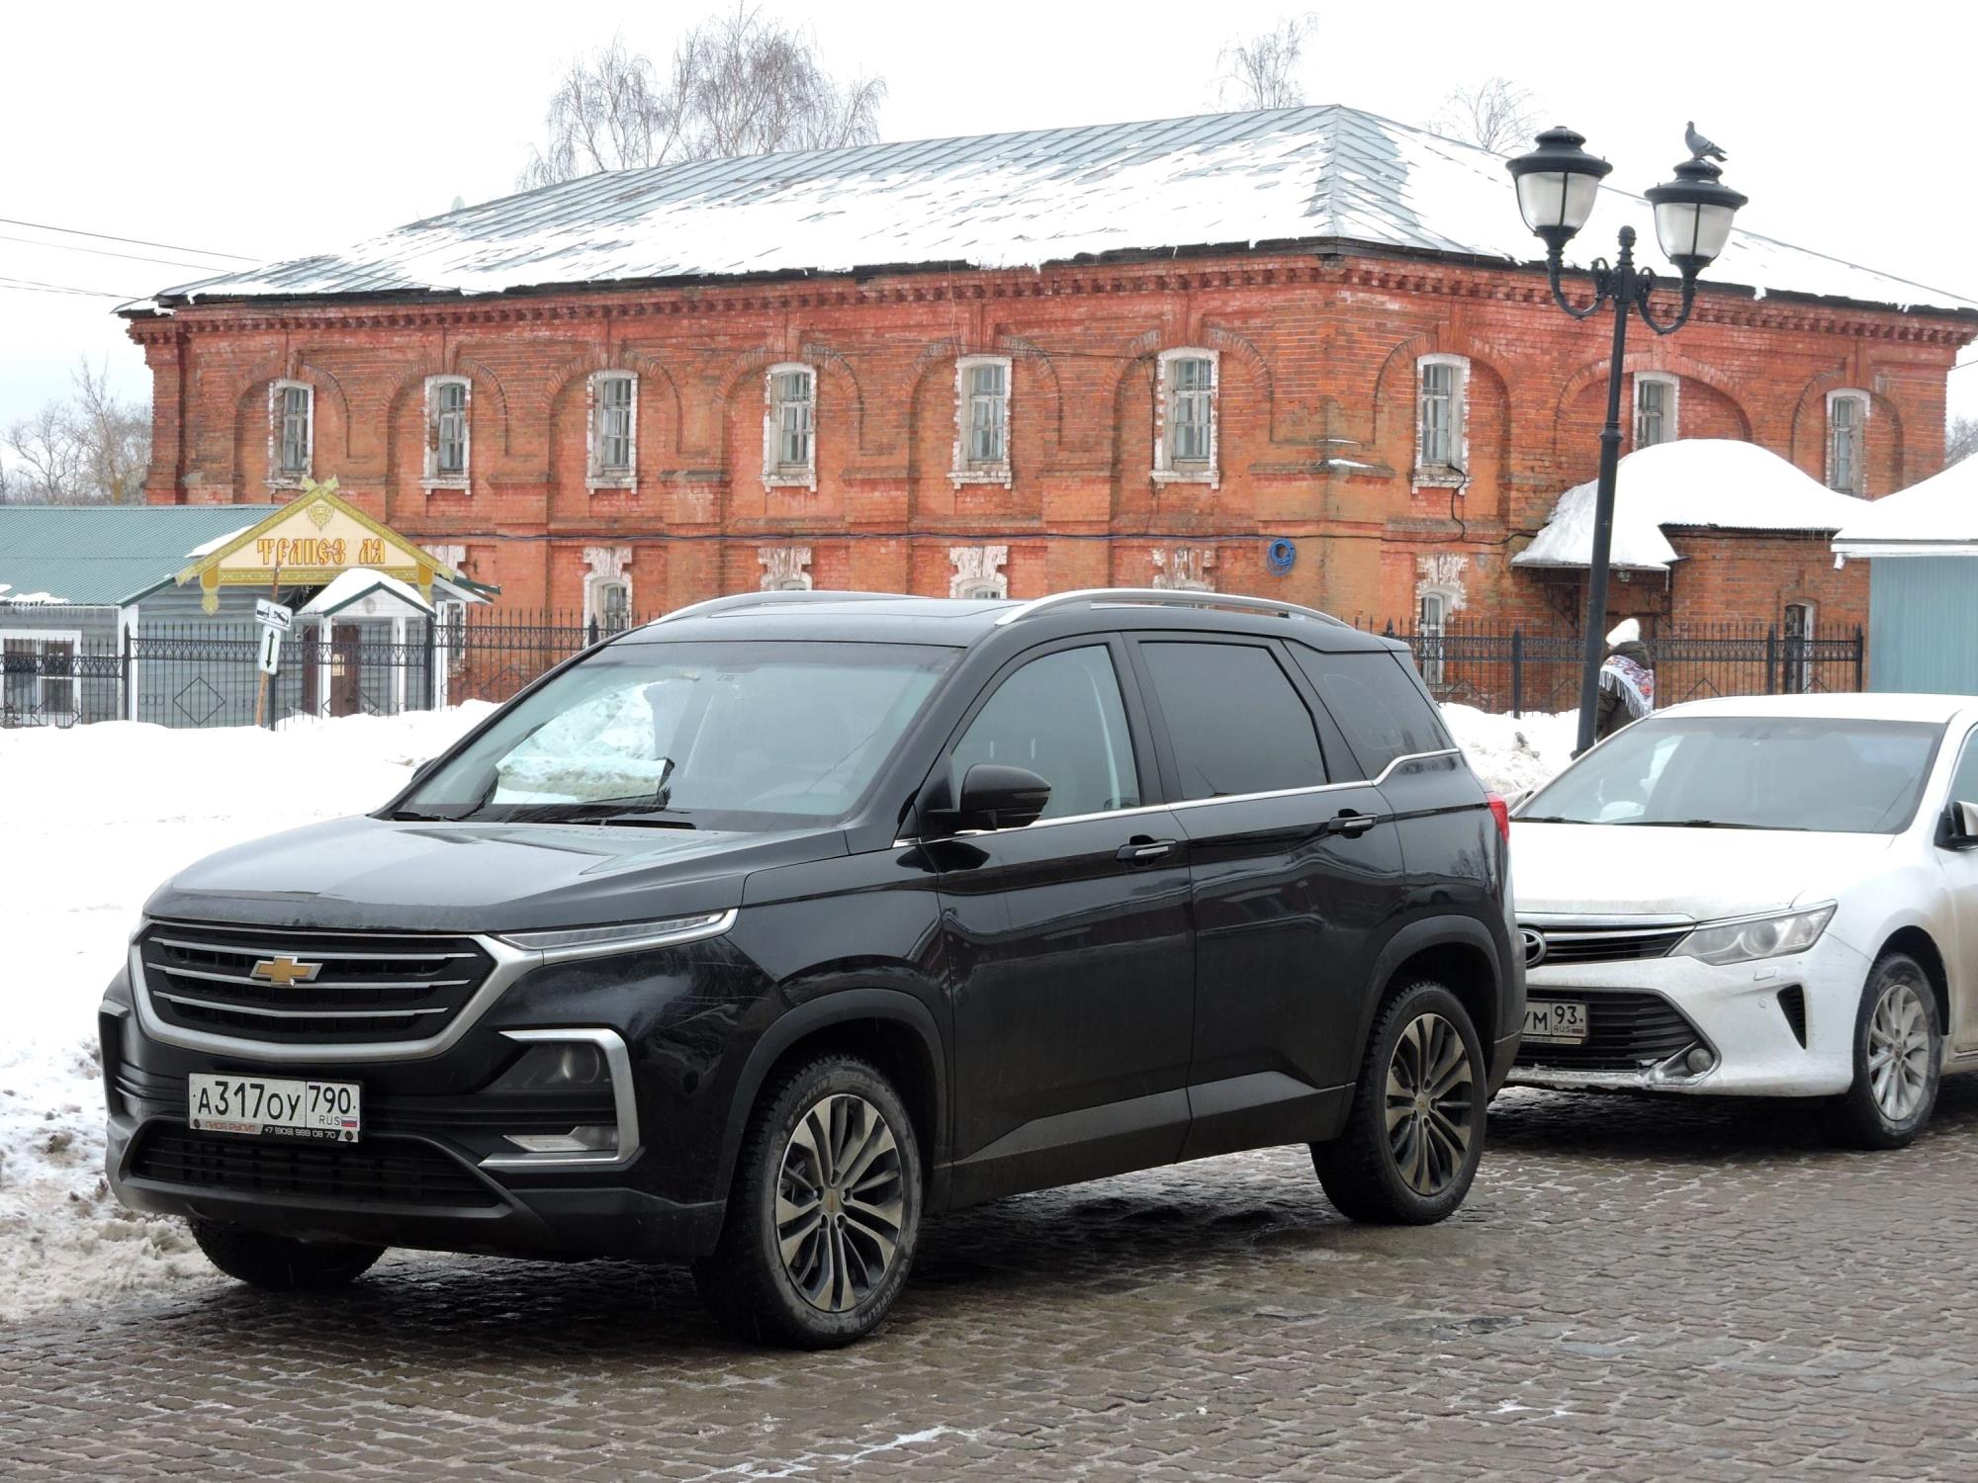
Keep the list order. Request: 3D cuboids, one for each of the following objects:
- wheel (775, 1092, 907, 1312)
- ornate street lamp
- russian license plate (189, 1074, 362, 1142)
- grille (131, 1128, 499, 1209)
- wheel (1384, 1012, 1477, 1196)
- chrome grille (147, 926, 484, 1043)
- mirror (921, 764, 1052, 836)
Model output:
[{"bbox_3d":[-0.405,1.050,10.437,0.180,0.493,0.493,0,1,35],"label":"wheel"},{"bbox_3d":[3.500,-1.226,26.000,0.600,4.370,1.948,5,0,43],"label":"ornate street lamp"},{"bbox_3d":[-1.587,0.814,10.142,0.525,0.118,0.015,0,-2,35],"label":"russian license plate"},{"bbox_3d":[-1.535,0.944,10.216,1.150,0.165,0.130,0,1,35],"label":"grille"},{"bbox_3d":[1.154,1.007,12.678,0.180,0.493,0.493,0,1,35],"label":"wheel"},{"bbox_3d":[-1.544,0.549,10.203,1.090,0.270,0.160,0,1,35],"label":"chrome grille"},{"bbox_3d":[-0.007,0.134,10.736,0.210,0.165,0.235,0,1,35],"label":"mirror"}]

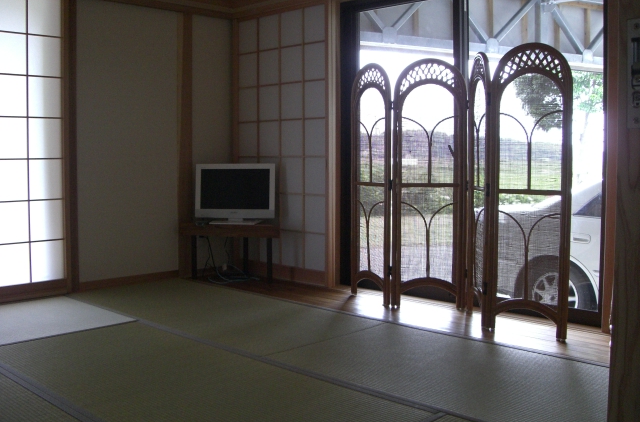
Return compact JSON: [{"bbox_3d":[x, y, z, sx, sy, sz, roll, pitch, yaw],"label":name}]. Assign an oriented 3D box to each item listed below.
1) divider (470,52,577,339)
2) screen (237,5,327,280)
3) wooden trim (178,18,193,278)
[{"bbox_3d":[0.832,-0.103,3.225,0.199,1.283,0.683,-2,4,-25],"label":"divider"},{"bbox_3d":[-0.261,-0.412,4.542,0.865,1.711,0.040,4,6,45],"label":"screen"},{"bbox_3d":[-0.897,-0.419,4.630,0.060,1.711,0.110,4,6,45],"label":"wooden trim"}]

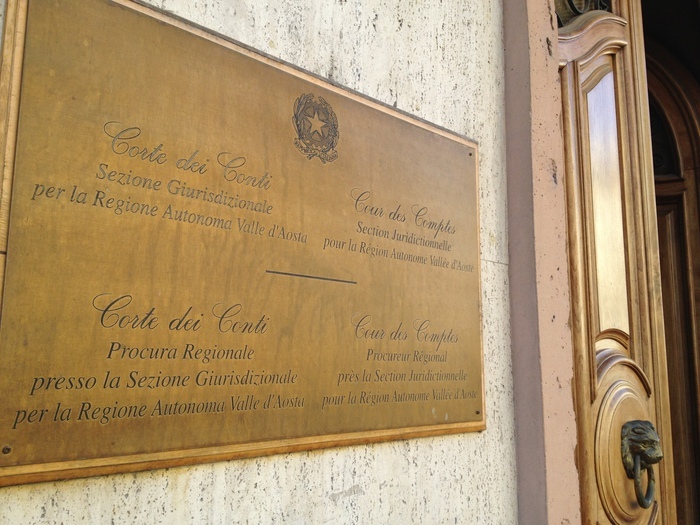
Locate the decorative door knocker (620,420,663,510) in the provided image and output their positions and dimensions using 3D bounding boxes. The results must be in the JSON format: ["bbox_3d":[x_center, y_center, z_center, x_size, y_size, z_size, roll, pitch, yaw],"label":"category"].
[{"bbox_3d":[0.786,0.535,1.873,0.080,0.227,0.136,-8,-12,43],"label":"decorative door knocker"}]

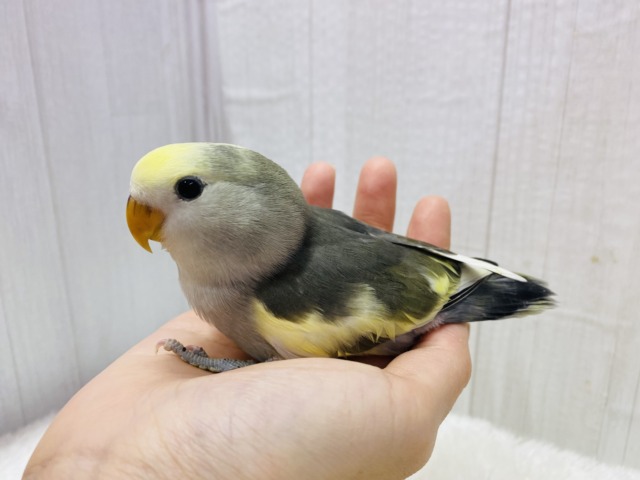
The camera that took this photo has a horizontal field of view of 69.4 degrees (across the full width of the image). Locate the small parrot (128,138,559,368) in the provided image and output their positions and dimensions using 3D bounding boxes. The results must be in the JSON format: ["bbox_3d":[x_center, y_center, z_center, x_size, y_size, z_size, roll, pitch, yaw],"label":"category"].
[{"bbox_3d":[0.013,0.004,0.151,0.141,0.070,0.052,-2,14,-10],"label":"small parrot"}]

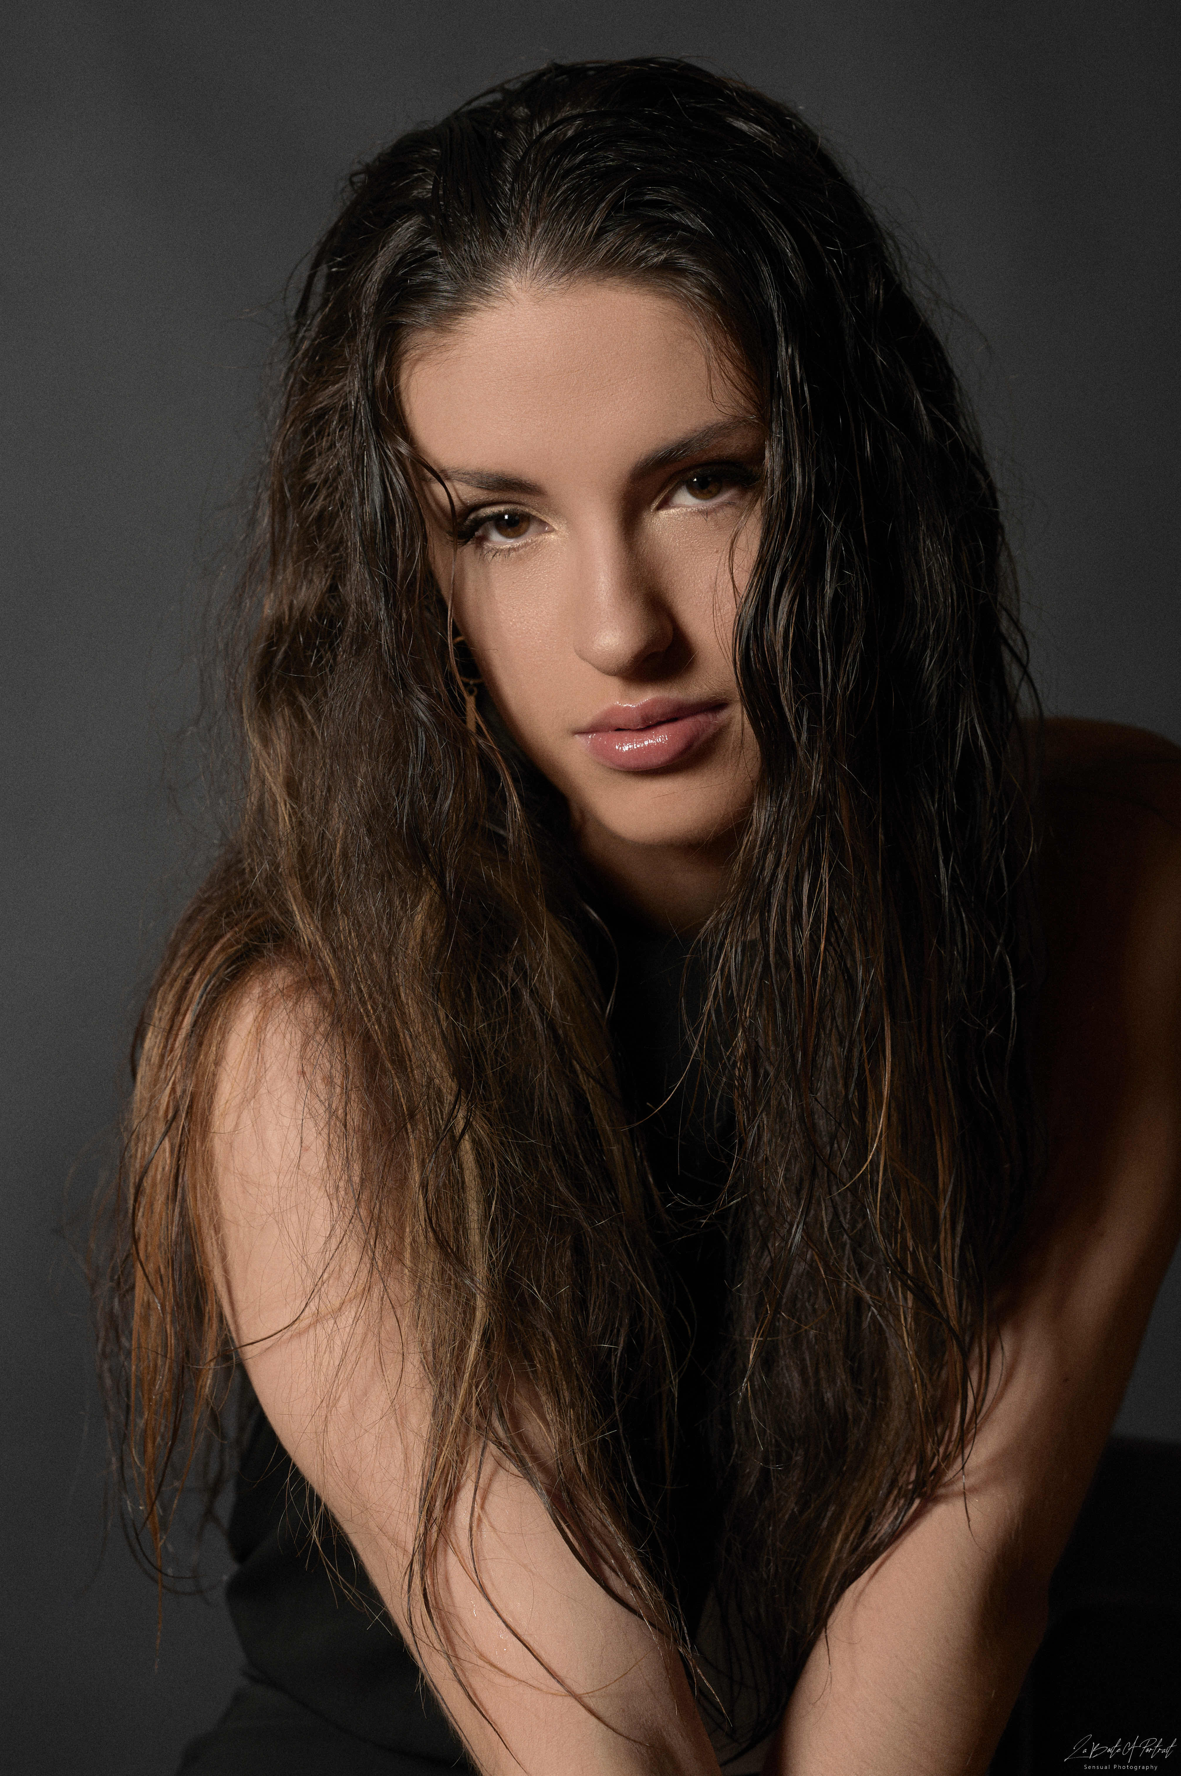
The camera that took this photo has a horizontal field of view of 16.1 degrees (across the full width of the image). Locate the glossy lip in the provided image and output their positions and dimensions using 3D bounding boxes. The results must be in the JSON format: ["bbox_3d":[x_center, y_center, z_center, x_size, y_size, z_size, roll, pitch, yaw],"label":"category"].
[{"bbox_3d":[0.017,-0.048,1.305,0.051,0.021,0.019,-11,10,20],"label":"glossy lip"}]

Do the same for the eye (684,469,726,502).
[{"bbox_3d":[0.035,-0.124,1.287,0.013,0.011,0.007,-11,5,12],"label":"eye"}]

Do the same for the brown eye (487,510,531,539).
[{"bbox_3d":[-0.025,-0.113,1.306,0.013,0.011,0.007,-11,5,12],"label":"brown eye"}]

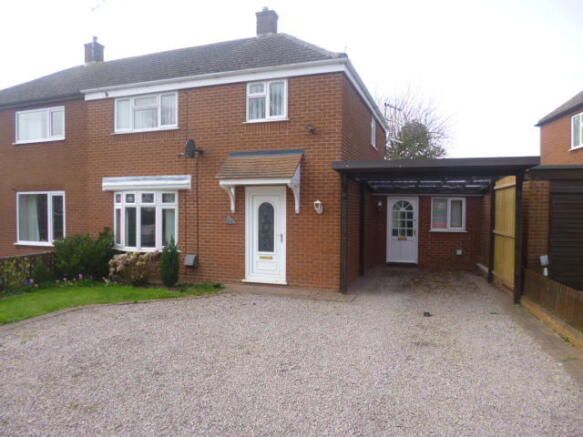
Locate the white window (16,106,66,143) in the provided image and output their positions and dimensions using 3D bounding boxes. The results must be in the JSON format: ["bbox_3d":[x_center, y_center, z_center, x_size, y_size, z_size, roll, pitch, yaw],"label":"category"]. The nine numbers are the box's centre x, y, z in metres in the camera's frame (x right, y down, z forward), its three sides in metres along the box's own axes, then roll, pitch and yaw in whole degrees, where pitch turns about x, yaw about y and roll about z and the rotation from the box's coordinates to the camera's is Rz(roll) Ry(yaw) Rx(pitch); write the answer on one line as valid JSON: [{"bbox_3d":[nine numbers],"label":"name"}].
[{"bbox_3d":[-7.146,-2.631,11.495,1.900,0.920,0.100,1,2,20],"label":"white window"}]

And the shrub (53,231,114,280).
[{"bbox_3d":[-5.235,0.923,10.219,1.420,1.200,1.120,1,2,20],"label":"shrub"}]

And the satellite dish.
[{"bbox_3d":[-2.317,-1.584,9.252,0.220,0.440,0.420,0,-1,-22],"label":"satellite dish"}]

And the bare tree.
[{"bbox_3d":[8.228,-3.801,26.905,4.900,9.430,4.700,1,2,20],"label":"bare tree"}]

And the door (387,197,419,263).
[{"bbox_3d":[3.383,0.355,12.261,0.950,2.030,0.100,1,2,20],"label":"door"}]

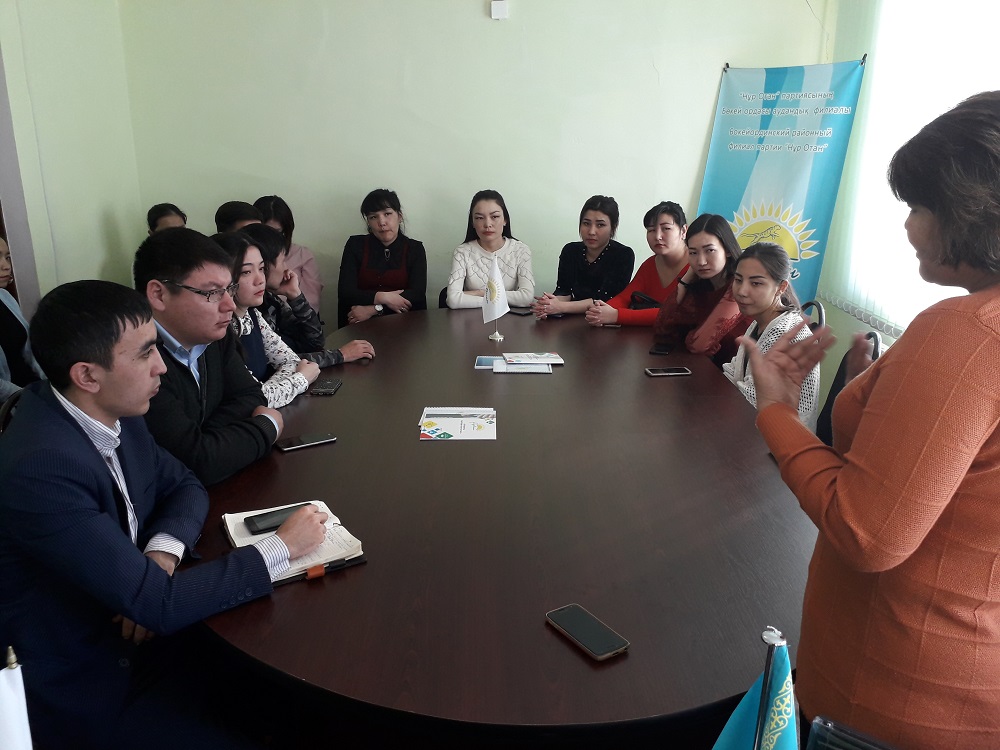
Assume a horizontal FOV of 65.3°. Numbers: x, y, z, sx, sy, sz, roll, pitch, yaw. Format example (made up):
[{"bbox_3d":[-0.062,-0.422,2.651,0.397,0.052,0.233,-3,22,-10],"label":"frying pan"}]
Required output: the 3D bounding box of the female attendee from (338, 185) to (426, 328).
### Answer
[{"bbox_3d":[-0.506,-0.161,3.574,0.470,1.327,0.680,-4,16,-14],"label":"female attendee"}]

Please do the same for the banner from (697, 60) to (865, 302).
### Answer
[{"bbox_3d":[1.490,-0.773,4.531,0.800,1.991,0.060,15,10,40],"label":"banner"}]

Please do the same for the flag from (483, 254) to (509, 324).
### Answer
[{"bbox_3d":[-0.016,-0.332,3.180,0.115,0.317,0.080,4,16,14],"label":"flag"}]

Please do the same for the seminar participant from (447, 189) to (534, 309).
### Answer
[{"bbox_3d":[-0.046,-0.231,3.844,0.460,1.317,0.680,0,16,-1],"label":"seminar participant"}]

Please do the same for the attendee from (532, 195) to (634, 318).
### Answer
[{"bbox_3d":[0.430,-0.201,3.791,0.480,1.294,0.680,5,17,16],"label":"attendee"}]

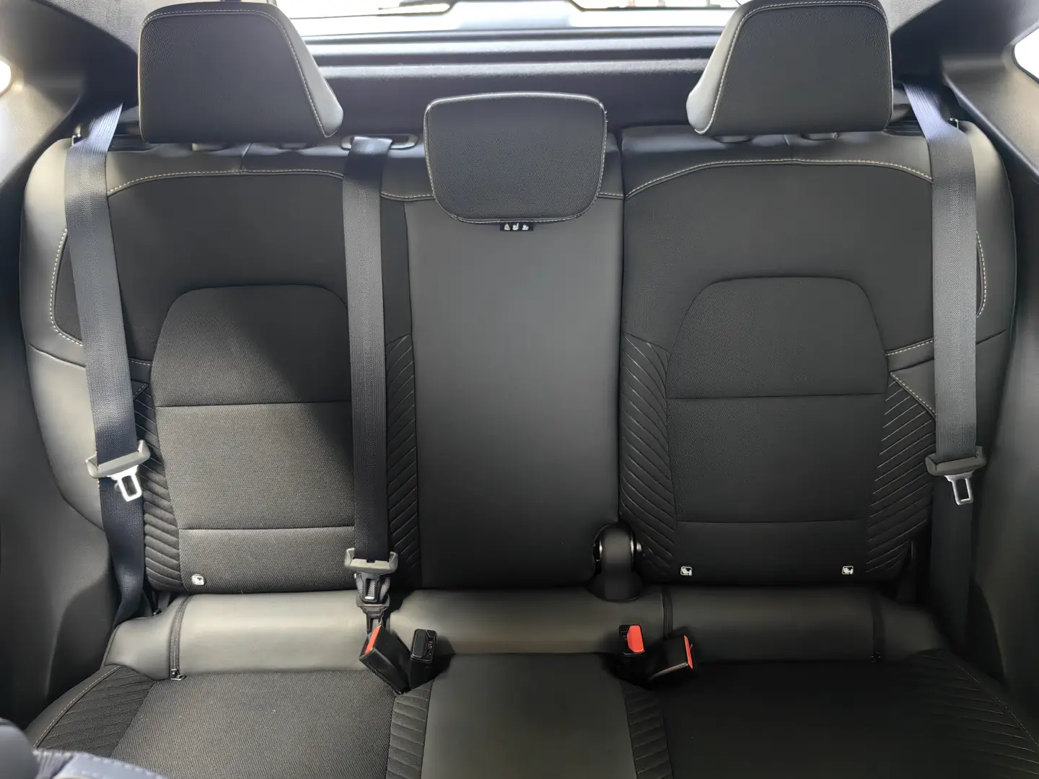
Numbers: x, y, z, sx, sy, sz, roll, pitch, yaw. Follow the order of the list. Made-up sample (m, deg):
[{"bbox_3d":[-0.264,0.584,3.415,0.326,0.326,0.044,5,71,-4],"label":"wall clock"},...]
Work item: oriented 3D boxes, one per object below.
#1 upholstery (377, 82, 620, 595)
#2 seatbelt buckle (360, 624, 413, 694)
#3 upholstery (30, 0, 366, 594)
[{"bbox_3d":[-0.020,-0.058,1.156,0.320,0.675,0.170,-1,14,0],"label":"upholstery"},{"bbox_3d":[-0.167,0.345,1.033,0.024,0.075,0.042,-30,22,17],"label":"seatbelt buckle"},{"bbox_3d":[-0.413,-0.100,1.133,0.425,0.777,0.195,-1,14,0],"label":"upholstery"}]

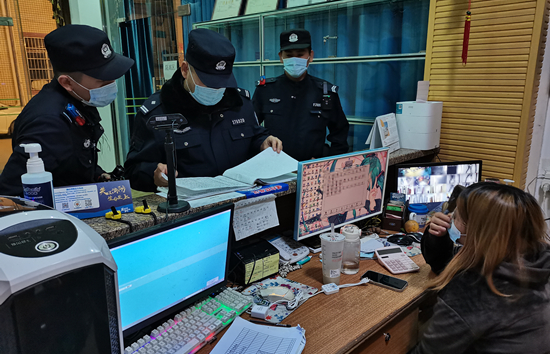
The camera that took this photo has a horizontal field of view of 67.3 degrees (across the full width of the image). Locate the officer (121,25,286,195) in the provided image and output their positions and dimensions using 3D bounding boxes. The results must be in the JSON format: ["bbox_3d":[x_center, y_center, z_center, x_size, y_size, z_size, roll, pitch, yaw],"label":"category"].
[{"bbox_3d":[-0.317,0.187,1.848,0.590,1.660,0.470,-11,17,-38],"label":"officer"}]

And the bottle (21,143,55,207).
[{"bbox_3d":[-0.604,0.023,1.051,0.081,0.218,0.058,-7,15,-25],"label":"bottle"}]

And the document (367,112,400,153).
[{"bbox_3d":[0.566,-0.225,2.152,0.112,0.188,0.275,8,16,31],"label":"document"}]

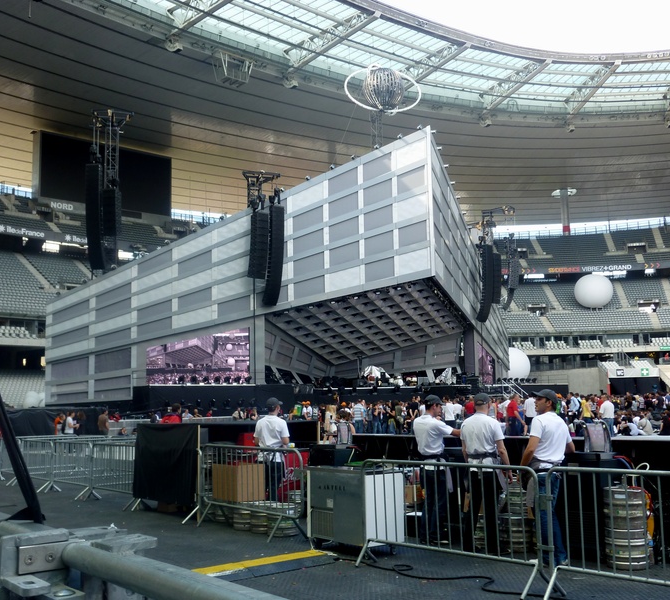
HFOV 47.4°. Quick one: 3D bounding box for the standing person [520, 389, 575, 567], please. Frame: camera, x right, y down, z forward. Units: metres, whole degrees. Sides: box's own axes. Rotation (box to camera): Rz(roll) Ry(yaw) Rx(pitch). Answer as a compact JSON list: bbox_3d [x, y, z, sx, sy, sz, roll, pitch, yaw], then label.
[{"bbox_3d":[2.173,1.815,7.848,0.560,1.770,0.420,5,-10,-40],"label":"standing person"}]

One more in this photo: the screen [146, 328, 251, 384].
[{"bbox_3d":[-10.146,4.224,57.134,7.690,4.260,0.300,0,-8,-15],"label":"screen"}]

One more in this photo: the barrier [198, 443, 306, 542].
[{"bbox_3d":[-1.153,2.537,10.236,0.550,1.110,2.430,5,-9,-39],"label":"barrier"}]

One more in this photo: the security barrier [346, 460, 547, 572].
[{"bbox_3d":[1.051,2.122,7.355,2.060,1.090,0.450,-9,-10,44],"label":"security barrier"}]

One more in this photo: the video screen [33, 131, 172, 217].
[{"bbox_3d":[-34.421,-18.490,115.332,20.570,9.520,2.000,5,-10,-40],"label":"video screen"}]

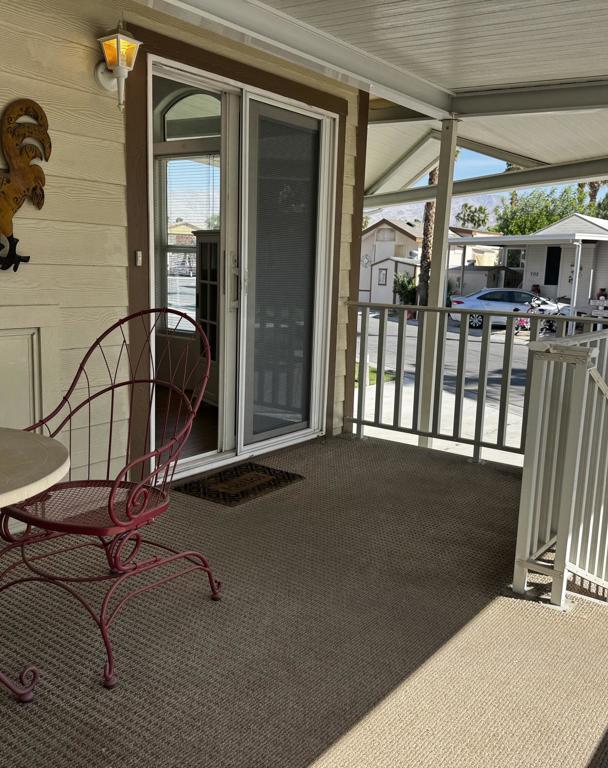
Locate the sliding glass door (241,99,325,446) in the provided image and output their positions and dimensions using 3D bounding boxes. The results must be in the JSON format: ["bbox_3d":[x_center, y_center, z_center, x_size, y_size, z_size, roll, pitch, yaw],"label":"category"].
[{"bbox_3d":[-0.137,-0.627,4.279,0.040,1.943,0.711,9,12,36],"label":"sliding glass door"}]

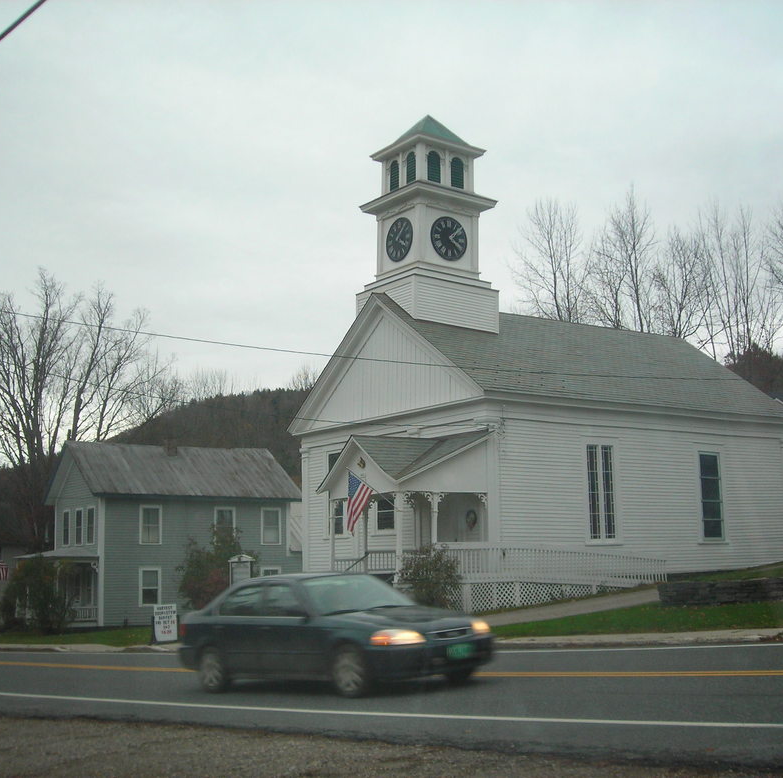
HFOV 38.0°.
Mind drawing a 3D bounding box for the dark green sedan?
[{"bbox_3d":[-0.783,2.891,13.570,1.700,1.390,4.450,8,-15,-42],"label":"dark green sedan"}]

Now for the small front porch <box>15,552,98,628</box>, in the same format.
[{"bbox_3d":[-13.402,7.872,45.163,1.850,2.950,5.600,5,-10,-33],"label":"small front porch"}]

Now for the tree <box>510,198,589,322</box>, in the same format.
[{"bbox_3d":[8.938,-3.907,64.000,4.600,13.400,4.400,-1,-9,0],"label":"tree"}]

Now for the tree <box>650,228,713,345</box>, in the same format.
[{"bbox_3d":[16.302,-3.064,64.000,3.800,11.700,3.600,-1,-9,0],"label":"tree"}]

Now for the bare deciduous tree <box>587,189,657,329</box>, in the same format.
[{"bbox_3d":[12.929,-4.300,64.000,4.200,14.200,4.000,-1,-9,0],"label":"bare deciduous tree"}]

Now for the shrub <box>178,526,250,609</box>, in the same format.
[{"bbox_3d":[-6.685,7.006,43.000,2.750,3.600,2.500,-1,-9,0],"label":"shrub"}]

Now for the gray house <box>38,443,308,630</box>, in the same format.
[{"bbox_3d":[-9.237,6.056,48.309,9.490,7.370,6.530,5,-10,-33],"label":"gray house"}]

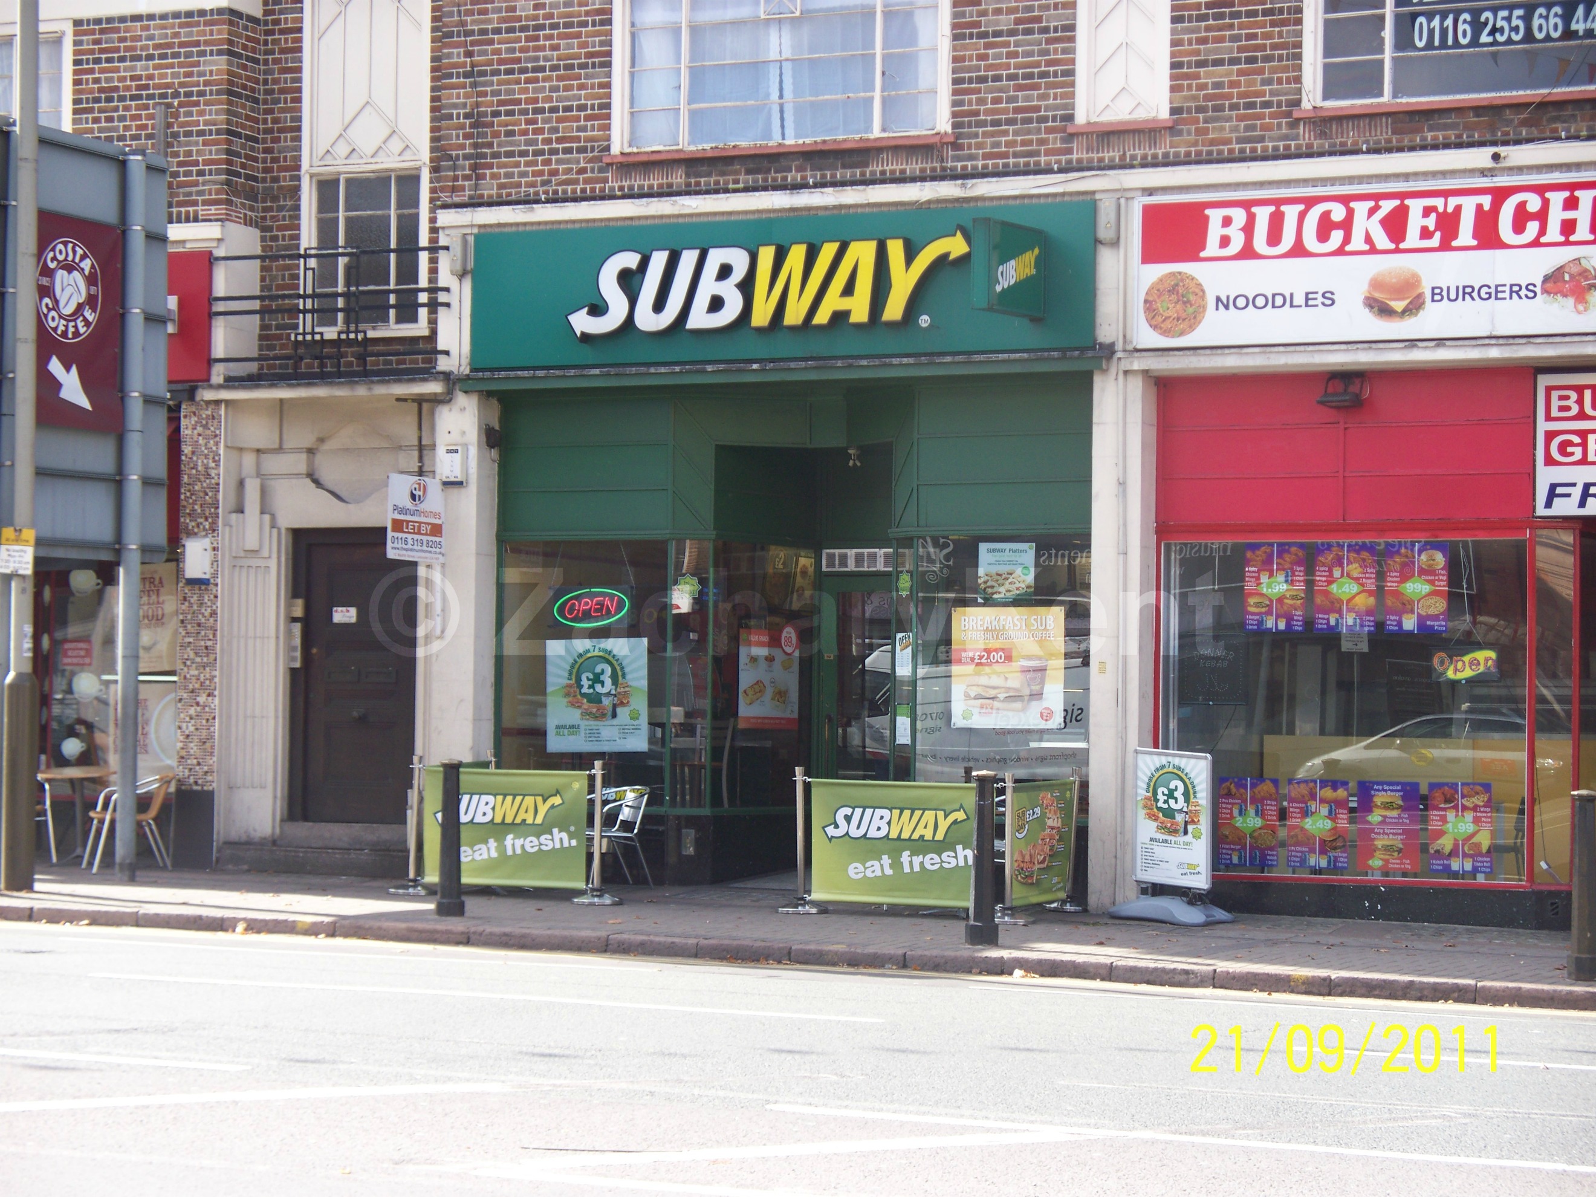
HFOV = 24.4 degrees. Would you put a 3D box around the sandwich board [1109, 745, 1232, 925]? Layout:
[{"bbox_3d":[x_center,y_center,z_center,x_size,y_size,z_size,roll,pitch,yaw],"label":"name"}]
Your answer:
[{"bbox_3d":[2.449,1.538,24.043,0.680,1.100,0.500,-1,-2,44],"label":"sandwich board"}]

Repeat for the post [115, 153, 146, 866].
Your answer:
[{"bbox_3d":[-4.889,-0.614,27.120,0.140,5.340,0.140,0,-2,28],"label":"post"}]

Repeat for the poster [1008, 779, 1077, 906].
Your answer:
[{"bbox_3d":[1.609,1.609,24.342,0.030,0.800,0.930,0,-2,28],"label":"poster"}]

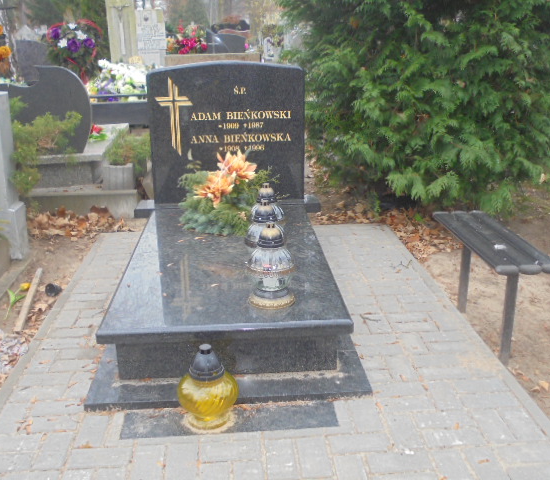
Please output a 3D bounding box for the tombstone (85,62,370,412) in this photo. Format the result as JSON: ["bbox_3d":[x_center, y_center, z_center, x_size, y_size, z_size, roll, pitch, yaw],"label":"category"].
[{"bbox_3d":[-0.259,-0.266,3.151,1.190,1.140,2.110,-2,18,-3],"label":"tombstone"}]

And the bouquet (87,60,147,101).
[{"bbox_3d":[-1.823,-1.836,7.405,0.740,0.480,0.550,-2,18,-3],"label":"bouquet"}]

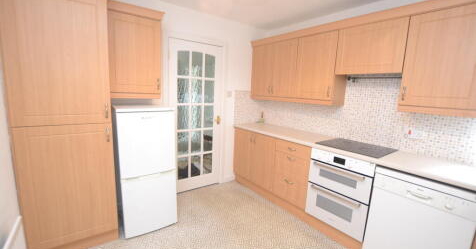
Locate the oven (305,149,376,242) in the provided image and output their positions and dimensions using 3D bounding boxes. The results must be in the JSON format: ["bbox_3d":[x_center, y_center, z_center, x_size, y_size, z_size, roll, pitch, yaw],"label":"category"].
[{"bbox_3d":[1.178,0.637,2.129,0.560,0.752,0.578,-6,13,-39],"label":"oven"}]

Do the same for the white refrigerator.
[{"bbox_3d":[-1.012,0.428,2.178,0.503,1.271,0.550,-4,12,-33],"label":"white refrigerator"}]

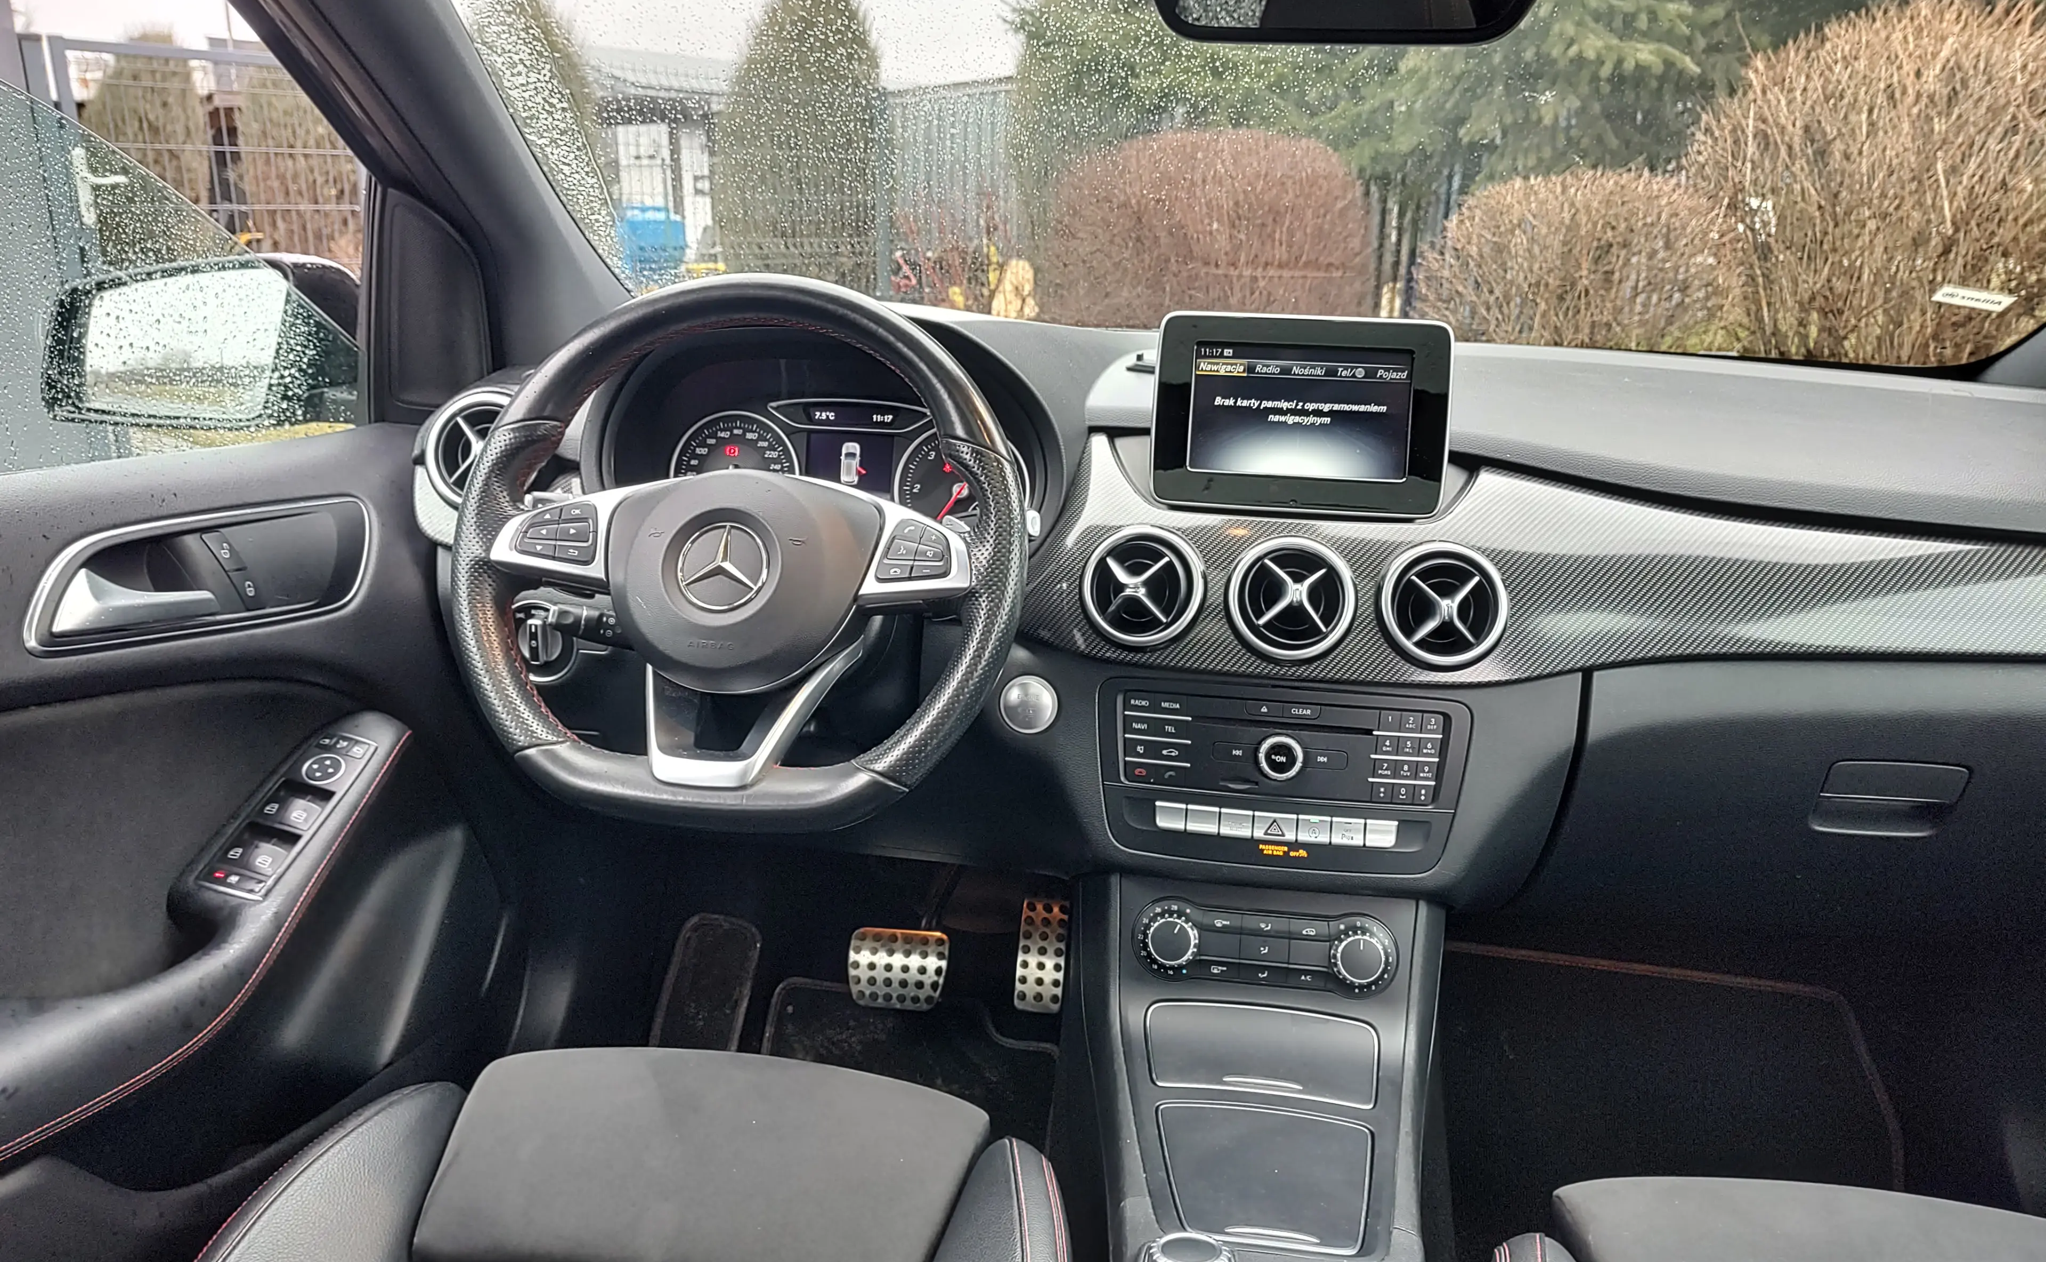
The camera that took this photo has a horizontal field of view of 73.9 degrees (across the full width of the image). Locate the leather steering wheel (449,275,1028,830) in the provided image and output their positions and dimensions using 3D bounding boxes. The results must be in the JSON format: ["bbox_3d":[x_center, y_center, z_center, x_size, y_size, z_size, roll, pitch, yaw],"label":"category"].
[{"bbox_3d":[-0.178,-0.052,0.872,0.372,0.358,0.085,3,-9,7],"label":"leather steering wheel"}]

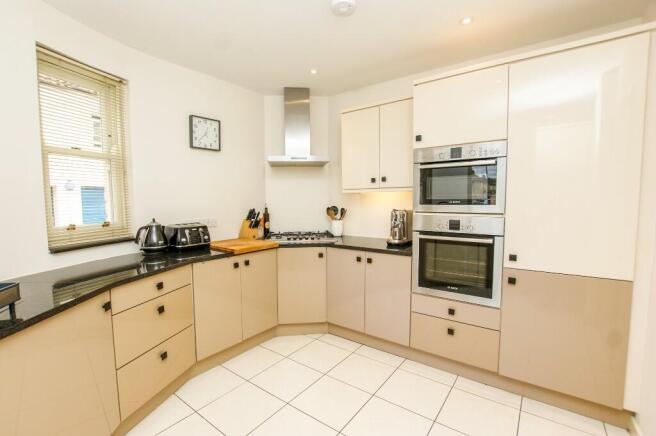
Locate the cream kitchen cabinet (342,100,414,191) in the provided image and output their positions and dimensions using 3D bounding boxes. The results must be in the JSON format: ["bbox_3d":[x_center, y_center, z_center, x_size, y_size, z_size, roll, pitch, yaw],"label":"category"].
[{"bbox_3d":[0.558,-0.641,2.626,0.770,0.765,0.360,2,4,34],"label":"cream kitchen cabinet"}]

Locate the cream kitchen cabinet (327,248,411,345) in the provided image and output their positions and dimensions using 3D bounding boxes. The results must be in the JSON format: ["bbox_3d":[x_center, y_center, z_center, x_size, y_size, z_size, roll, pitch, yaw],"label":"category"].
[{"bbox_3d":[0.489,0.645,2.629,0.807,0.733,0.580,2,4,34],"label":"cream kitchen cabinet"}]

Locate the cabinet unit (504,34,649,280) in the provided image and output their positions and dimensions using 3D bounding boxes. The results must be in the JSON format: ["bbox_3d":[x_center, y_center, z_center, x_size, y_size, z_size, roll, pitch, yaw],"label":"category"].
[{"bbox_3d":[1.559,-0.324,1.838,0.592,1.292,0.580,2,4,34],"label":"cabinet unit"}]

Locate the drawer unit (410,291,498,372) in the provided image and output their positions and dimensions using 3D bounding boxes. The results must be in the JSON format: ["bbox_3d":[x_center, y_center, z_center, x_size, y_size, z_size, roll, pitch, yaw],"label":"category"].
[{"bbox_3d":[1.066,0.800,2.231,0.593,0.446,0.570,2,5,33],"label":"drawer unit"}]

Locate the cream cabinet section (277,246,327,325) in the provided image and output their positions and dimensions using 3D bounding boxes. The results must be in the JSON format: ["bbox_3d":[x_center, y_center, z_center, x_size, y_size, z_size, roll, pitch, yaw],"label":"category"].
[{"bbox_3d":[-0.250,0.628,2.876,0.480,0.722,0.580,-1,4,-2],"label":"cream cabinet section"}]

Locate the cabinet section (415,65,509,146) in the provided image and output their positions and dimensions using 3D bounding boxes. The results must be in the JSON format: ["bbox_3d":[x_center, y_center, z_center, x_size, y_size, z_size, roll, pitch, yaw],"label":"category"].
[{"bbox_3d":[1.053,-0.757,2.122,0.593,0.470,0.570,2,5,33],"label":"cabinet section"}]

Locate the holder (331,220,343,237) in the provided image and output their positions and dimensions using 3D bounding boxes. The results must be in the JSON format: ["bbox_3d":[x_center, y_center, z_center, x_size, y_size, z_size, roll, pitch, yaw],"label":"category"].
[{"bbox_3d":[0.102,0.121,3.160,0.130,0.178,0.130,0,4,0],"label":"holder"}]

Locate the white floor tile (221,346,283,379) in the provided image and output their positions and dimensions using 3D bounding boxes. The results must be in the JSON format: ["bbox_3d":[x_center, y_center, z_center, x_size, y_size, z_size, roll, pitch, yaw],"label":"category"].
[{"bbox_3d":[-0.626,1.189,2.262,0.390,0.014,0.388,2,5,37],"label":"white floor tile"}]

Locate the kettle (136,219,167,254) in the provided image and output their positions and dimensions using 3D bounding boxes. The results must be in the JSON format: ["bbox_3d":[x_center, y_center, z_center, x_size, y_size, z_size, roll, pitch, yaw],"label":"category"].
[{"bbox_3d":[-1.364,0.150,2.106,0.200,0.260,0.170,-3,5,-28],"label":"kettle"}]

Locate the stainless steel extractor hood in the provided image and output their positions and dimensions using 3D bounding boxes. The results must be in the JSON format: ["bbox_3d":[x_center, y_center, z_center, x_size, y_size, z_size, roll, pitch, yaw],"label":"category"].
[{"bbox_3d":[-0.304,-0.978,2.937,0.610,0.805,0.460,-1,4,-4],"label":"stainless steel extractor hood"}]

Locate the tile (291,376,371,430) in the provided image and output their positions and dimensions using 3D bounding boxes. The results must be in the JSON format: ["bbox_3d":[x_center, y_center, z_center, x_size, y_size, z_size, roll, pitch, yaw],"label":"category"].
[{"bbox_3d":[0.026,1.213,1.814,0.395,0.014,0.388,2,5,37],"label":"tile"}]

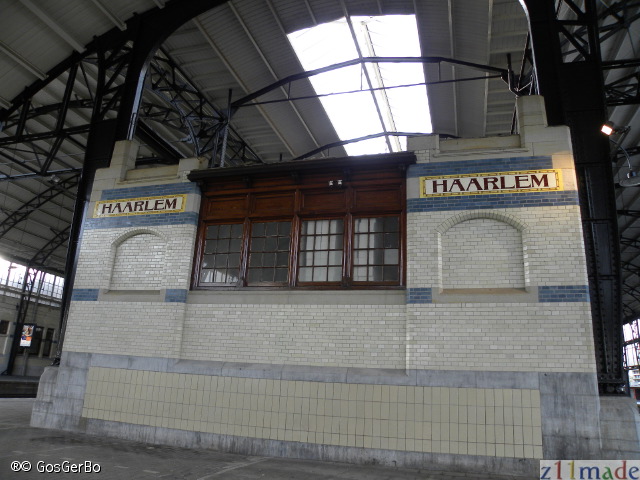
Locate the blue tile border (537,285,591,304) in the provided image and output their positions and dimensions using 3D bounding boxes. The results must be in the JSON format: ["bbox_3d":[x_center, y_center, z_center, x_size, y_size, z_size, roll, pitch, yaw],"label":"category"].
[{"bbox_3d":[3.550,0.793,7.008,0.710,0.245,0.080,-2,-17,17],"label":"blue tile border"}]

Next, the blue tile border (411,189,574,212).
[{"bbox_3d":[2.746,-0.606,7.735,2.708,0.254,0.080,-2,-17,17],"label":"blue tile border"}]

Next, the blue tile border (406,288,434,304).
[{"bbox_3d":[1.574,0.884,7.577,0.384,0.249,0.080,-2,-17,17],"label":"blue tile border"}]

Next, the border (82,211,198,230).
[{"bbox_3d":[-3.622,-0.370,9.669,2.775,0.257,0.080,-2,-17,17],"label":"border"}]

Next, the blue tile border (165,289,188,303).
[{"bbox_3d":[-2.626,1.032,8.851,0.471,0.246,0.080,-2,-17,17],"label":"blue tile border"}]

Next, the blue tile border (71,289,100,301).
[{"bbox_3d":[-4.625,1.091,9.518,0.678,0.249,0.080,-2,-17,17],"label":"blue tile border"}]

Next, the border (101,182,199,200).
[{"bbox_3d":[-3.498,-0.976,9.841,2.406,0.246,0.080,-2,-17,17],"label":"border"}]

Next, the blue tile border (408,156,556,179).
[{"bbox_3d":[2.625,-1.206,7.984,2.371,0.248,0.080,-2,-17,17],"label":"blue tile border"}]

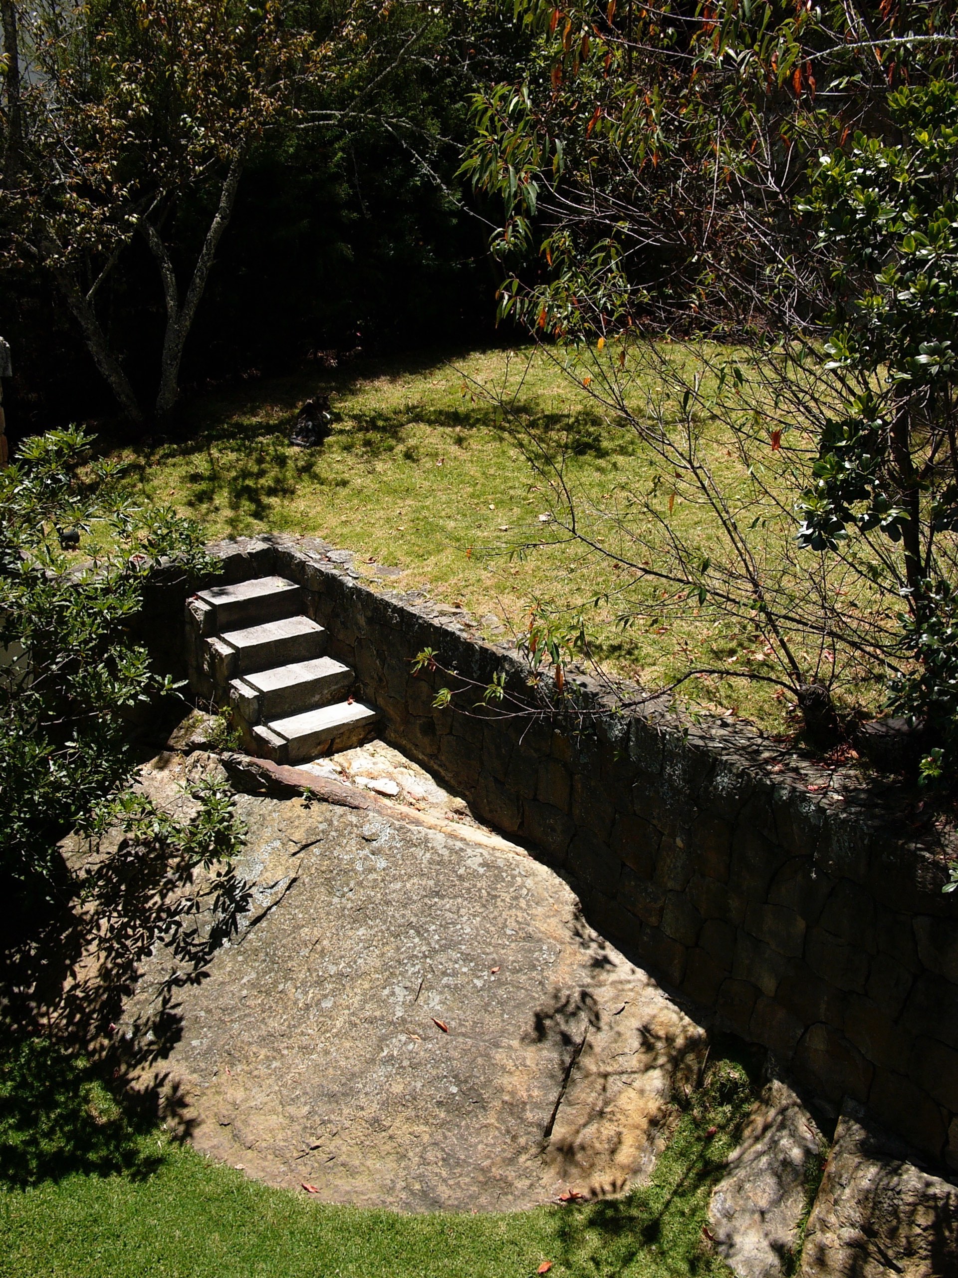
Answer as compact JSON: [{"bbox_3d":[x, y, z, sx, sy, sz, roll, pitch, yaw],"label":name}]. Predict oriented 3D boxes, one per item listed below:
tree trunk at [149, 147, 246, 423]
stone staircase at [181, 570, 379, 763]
[{"bbox_3d":[-2.514,-3.194,12.473,0.904,2.437,0.550,-5,21,-12],"label":"tree trunk"},{"bbox_3d":[-1.269,0.190,8.648,0.714,0.788,1.175,-15,25,-34],"label":"stone staircase"}]

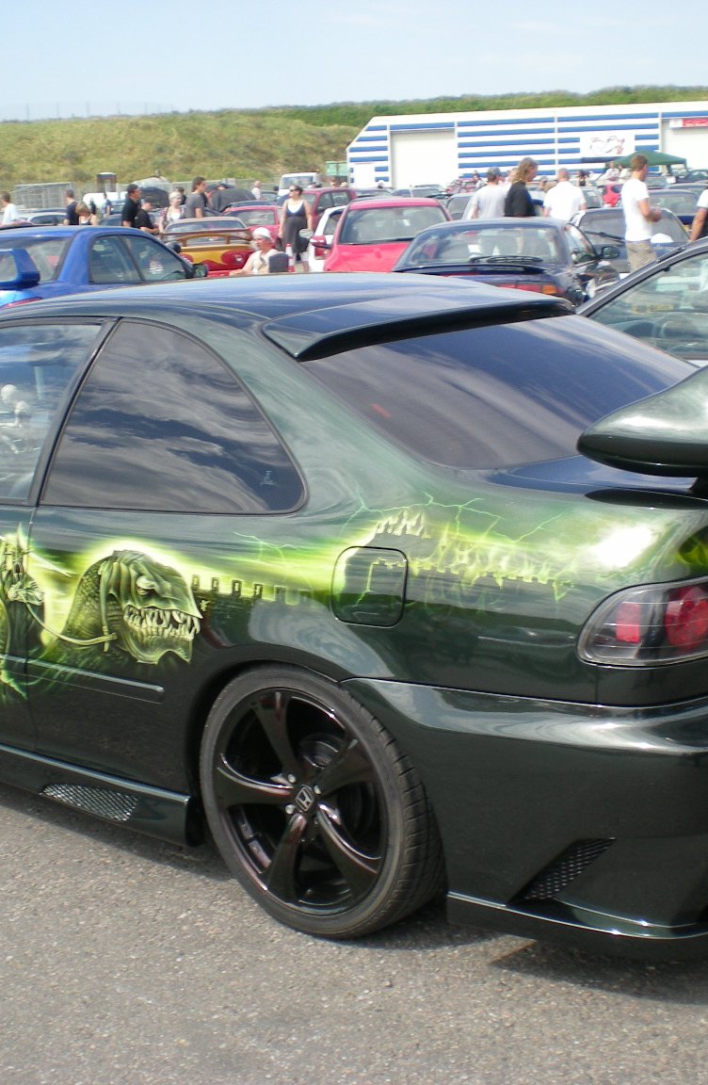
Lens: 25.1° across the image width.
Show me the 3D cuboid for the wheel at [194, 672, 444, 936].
[{"bbox_3d":[-0.048,0.526,3.414,0.590,0.590,0.210,7,15,38],"label":"wheel"}]

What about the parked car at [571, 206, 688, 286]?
[{"bbox_3d":[3.428,-3.484,19.700,1.710,1.310,4.350,0,12,10],"label":"parked car"}]

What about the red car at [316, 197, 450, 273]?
[{"bbox_3d":[0.521,-3.384,19.106,1.660,1.450,3.850,-2,12,4],"label":"red car"}]

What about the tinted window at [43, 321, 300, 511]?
[{"bbox_3d":[-0.372,-0.285,3.545,0.780,0.450,0.070,3,-12,38],"label":"tinted window"}]

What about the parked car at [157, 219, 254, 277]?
[{"bbox_3d":[-2.343,-4.575,25.675,1.700,1.280,4.200,-3,12,-4],"label":"parked car"}]

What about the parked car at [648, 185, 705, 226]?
[{"bbox_3d":[6.042,-6.333,31.500,1.700,1.420,4.100,0,12,12],"label":"parked car"}]

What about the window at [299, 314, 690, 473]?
[{"bbox_3d":[0.445,-0.404,3.757,0.660,0.100,1.200,38,33,27],"label":"window"}]

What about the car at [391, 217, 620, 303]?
[{"bbox_3d":[1.473,-2.356,14.828,1.700,1.300,4.300,1,12,15],"label":"car"}]

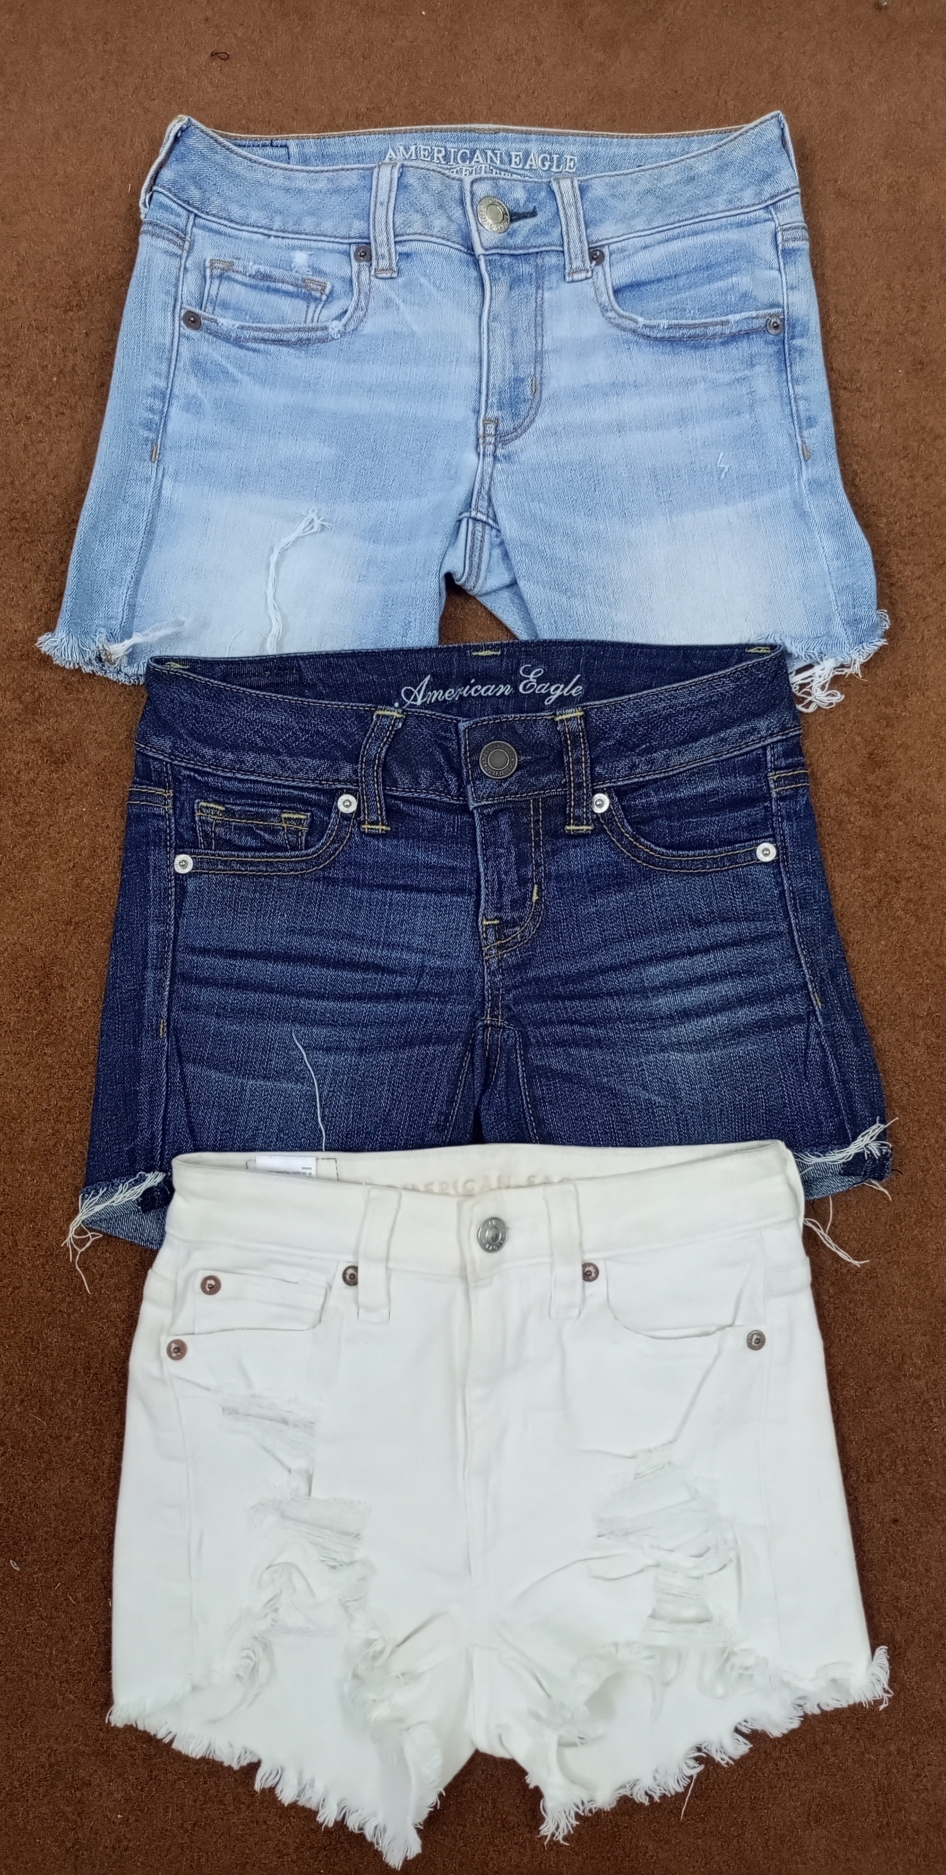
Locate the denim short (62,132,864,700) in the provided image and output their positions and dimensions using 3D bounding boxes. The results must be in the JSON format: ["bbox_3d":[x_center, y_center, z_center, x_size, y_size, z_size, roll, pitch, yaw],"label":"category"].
[{"bbox_3d":[-0.004,-0.282,0.725,0.442,0.035,0.341,0,83,0],"label":"denim short"}]

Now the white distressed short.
[{"bbox_3d":[0.013,0.268,0.653,0.371,0.040,0.331,0,83,0],"label":"white distressed short"}]

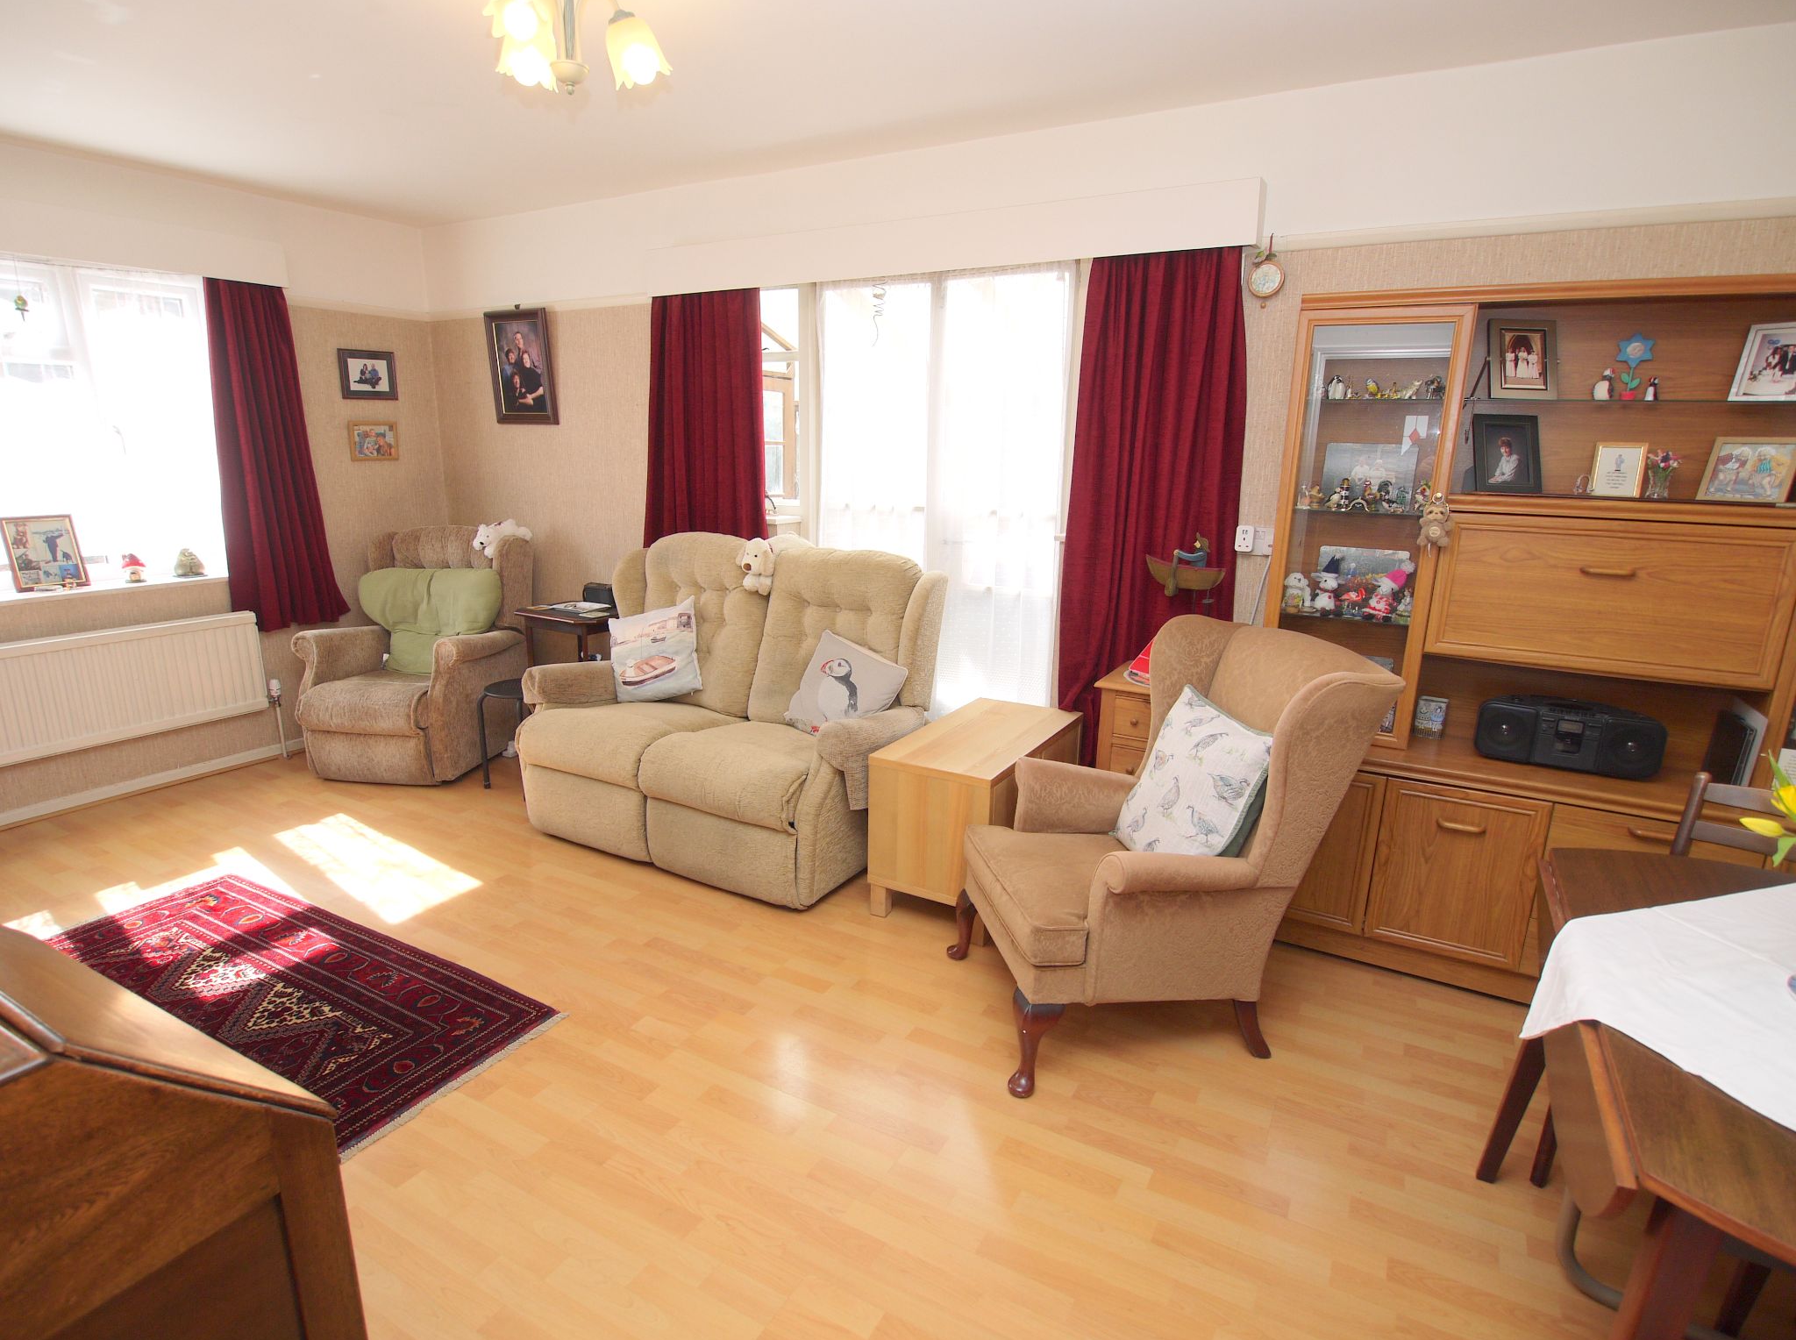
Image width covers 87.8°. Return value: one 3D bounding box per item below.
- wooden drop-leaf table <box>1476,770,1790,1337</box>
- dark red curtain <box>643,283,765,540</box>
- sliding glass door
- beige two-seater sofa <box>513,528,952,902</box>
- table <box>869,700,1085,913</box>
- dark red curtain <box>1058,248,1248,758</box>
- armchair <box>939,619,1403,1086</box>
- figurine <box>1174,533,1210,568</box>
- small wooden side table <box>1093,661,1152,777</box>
[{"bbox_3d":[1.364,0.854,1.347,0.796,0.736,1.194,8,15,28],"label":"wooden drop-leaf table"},{"bbox_3d":[-0.829,-0.560,4.033,0.660,2.000,0.130,9,17,29],"label":"dark red curtain"},{"bbox_3d":[0.135,-0.438,3.610,1.050,2.000,0.070,9,17,29],"label":"sliding glass door"},{"bbox_3d":[-0.651,0.089,3.497,1.450,1.080,0.900,9,17,29],"label":"beige two-seater sofa"},{"bbox_3d":[0.278,0.471,3.143,0.405,0.540,0.760,9,17,29],"label":"table"},{"bbox_3d":[0.830,-0.300,3.112,0.550,2.000,0.140,9,17,29],"label":"dark red curtain"},{"bbox_3d":[0.624,0.415,2.425,0.850,1.020,0.750,-2,15,-12],"label":"armchair"},{"bbox_3d":[0.876,-0.363,2.794,0.105,0.105,0.055,9,17,29],"label":"figurine"},{"bbox_3d":[0.869,0.407,3.019,0.420,0.740,0.380,9,17,29],"label":"small wooden side table"}]

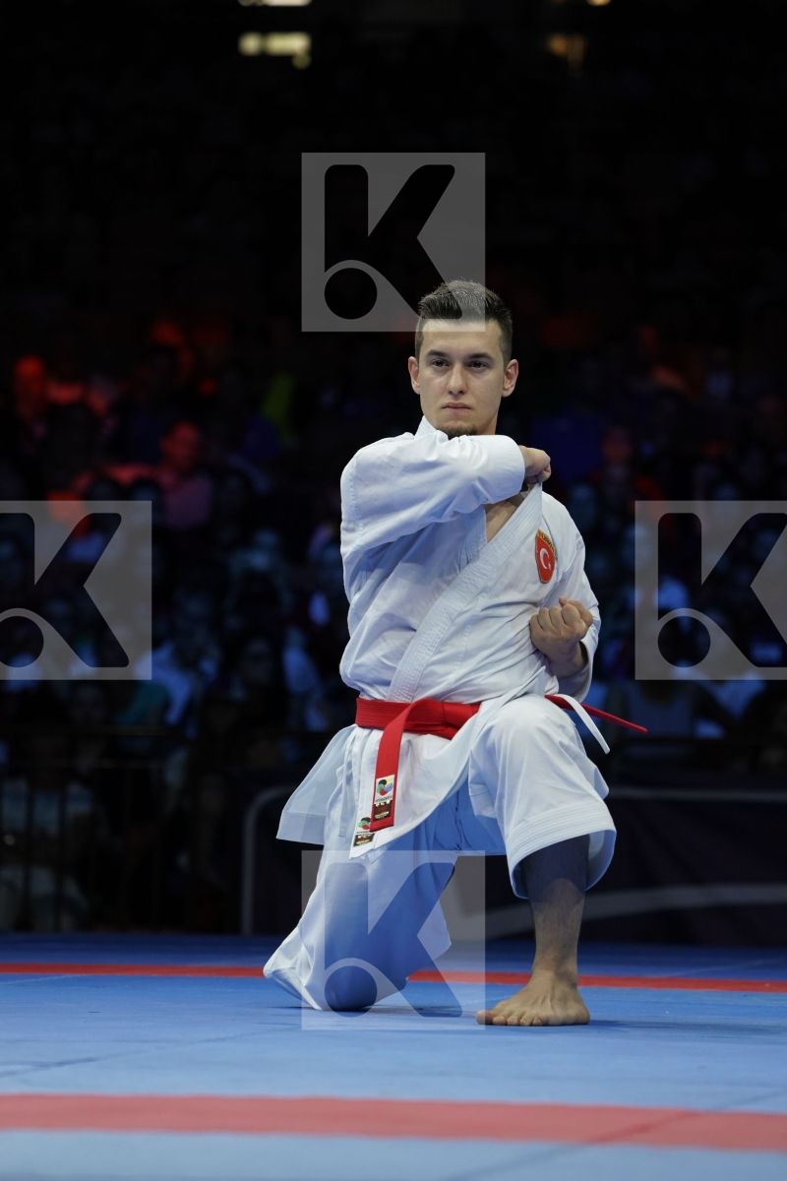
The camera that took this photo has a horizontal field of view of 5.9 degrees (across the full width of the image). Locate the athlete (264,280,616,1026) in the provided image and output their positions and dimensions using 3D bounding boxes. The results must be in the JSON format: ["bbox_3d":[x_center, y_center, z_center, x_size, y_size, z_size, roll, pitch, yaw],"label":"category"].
[{"bbox_3d":[0.081,0.100,13.180,0.610,1.266,0.920,1,-1,-2],"label":"athlete"}]

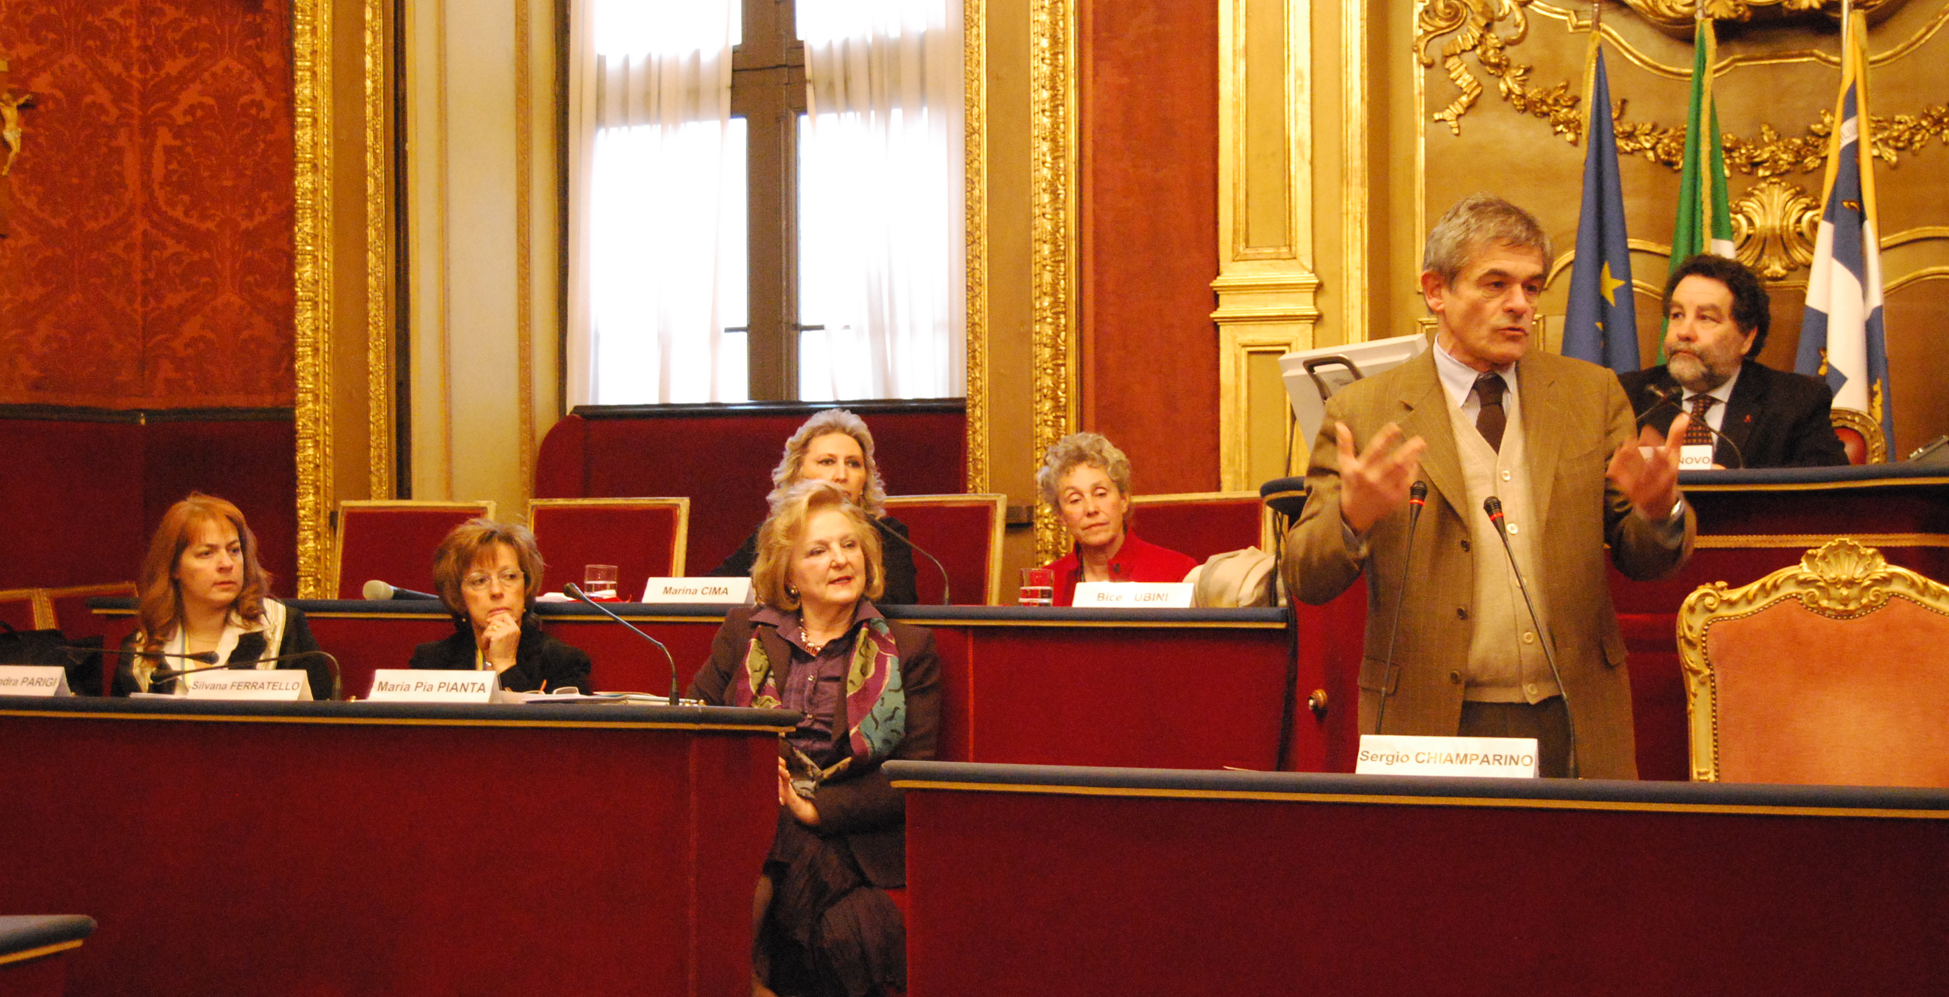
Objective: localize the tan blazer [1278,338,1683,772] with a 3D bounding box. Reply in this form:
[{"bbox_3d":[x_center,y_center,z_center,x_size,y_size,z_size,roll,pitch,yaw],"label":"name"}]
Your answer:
[{"bbox_3d":[0.763,0.138,4.250,0.600,0.740,0.450,0,0,4],"label":"tan blazer"}]

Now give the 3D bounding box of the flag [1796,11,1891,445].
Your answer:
[{"bbox_3d":[1.986,-0.414,6.436,0.280,1.400,0.200,-1,-1,24],"label":"flag"}]

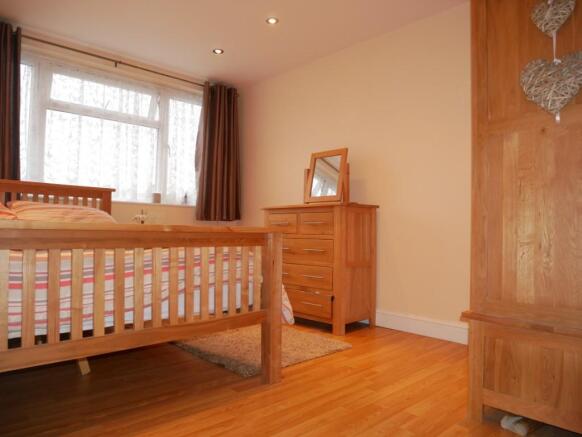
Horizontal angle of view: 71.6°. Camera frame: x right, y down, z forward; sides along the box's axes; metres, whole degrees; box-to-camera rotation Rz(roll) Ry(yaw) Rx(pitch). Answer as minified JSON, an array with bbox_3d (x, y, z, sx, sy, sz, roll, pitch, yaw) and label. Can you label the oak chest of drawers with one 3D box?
[{"bbox_3d":[0.217,0.372,3.334,0.467,0.945,0.884,2,-2,-44],"label":"oak chest of drawers"}]

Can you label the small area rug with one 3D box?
[{"bbox_3d":[-0.420,0.810,2.833,0.826,0.031,1.446,2,-2,-44],"label":"small area rug"}]

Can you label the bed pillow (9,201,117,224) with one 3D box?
[{"bbox_3d":[-1.671,0.008,2.996,0.727,0.249,0.436,2,-2,-44],"label":"bed pillow"}]

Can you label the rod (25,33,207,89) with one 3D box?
[{"bbox_3d":[-1.516,-1.351,3.484,2.647,0.031,0.031,2,-2,-44],"label":"rod"}]

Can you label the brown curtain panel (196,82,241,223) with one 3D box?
[{"bbox_3d":[-0.748,-0.677,4.218,0.505,1.408,0.138,2,-2,-44],"label":"brown curtain panel"}]

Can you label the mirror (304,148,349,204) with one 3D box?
[{"bbox_3d":[0.284,-0.325,3.333,0.153,0.451,0.421,2,-2,-44],"label":"mirror"}]

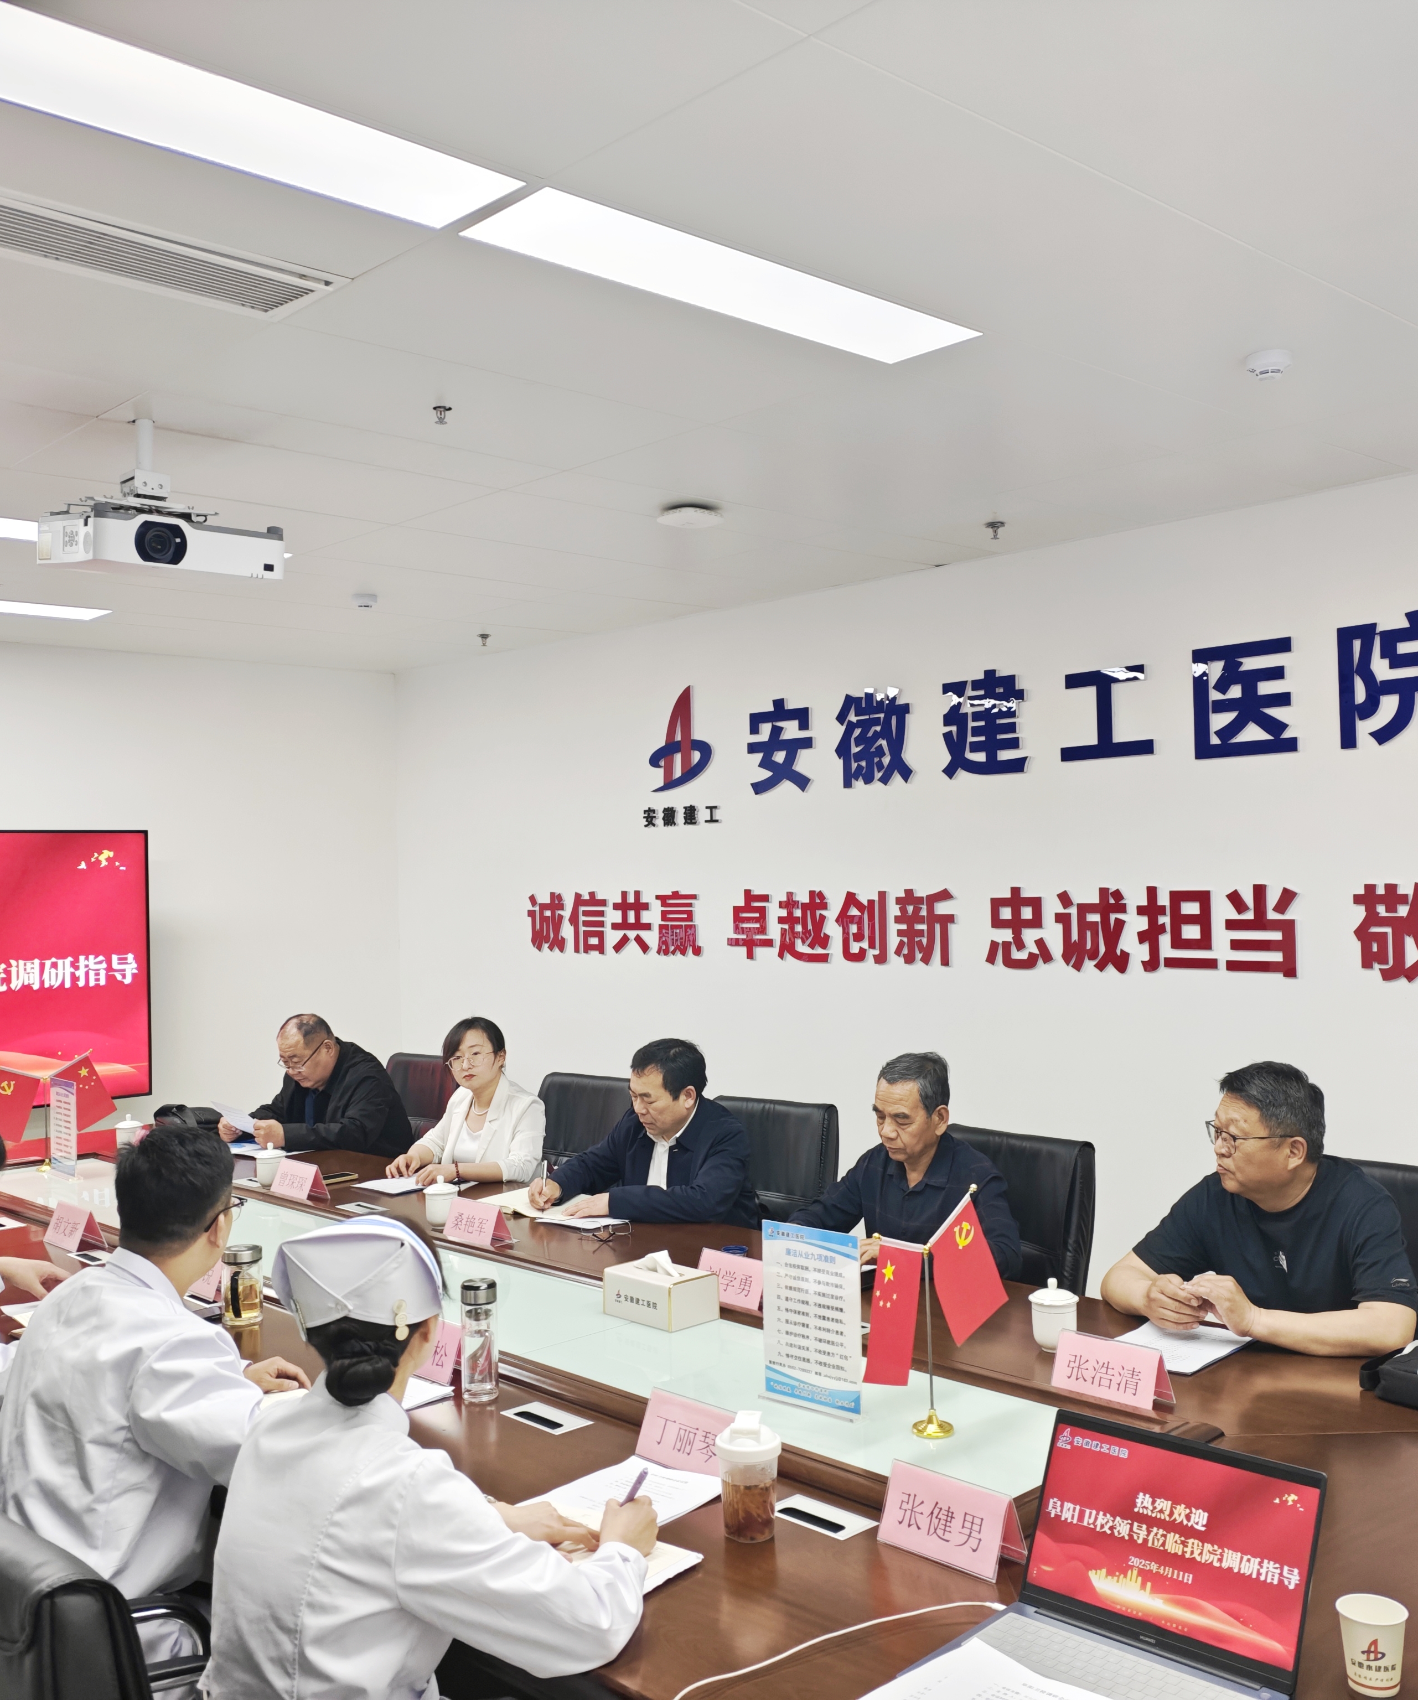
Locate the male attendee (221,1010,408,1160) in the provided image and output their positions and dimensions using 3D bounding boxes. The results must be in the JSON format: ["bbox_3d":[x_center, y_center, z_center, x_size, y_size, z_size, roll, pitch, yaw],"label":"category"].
[{"bbox_3d":[-1.487,1.200,5.916,0.750,1.200,0.580,-1,-1,-43],"label":"male attendee"}]

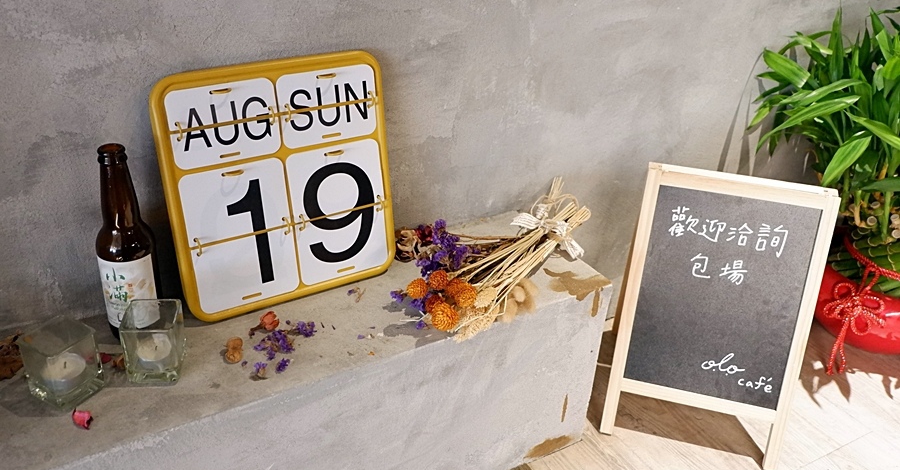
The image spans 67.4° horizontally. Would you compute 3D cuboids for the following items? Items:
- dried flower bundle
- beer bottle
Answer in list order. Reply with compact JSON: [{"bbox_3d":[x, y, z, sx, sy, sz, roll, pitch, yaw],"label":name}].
[{"bbox_3d":[0.067,0.003,1.011,0.235,0.080,0.400,22,31,33],"label":"dried flower bundle"},{"bbox_3d":[-0.365,0.013,0.761,0.061,0.230,0.061,-10,28,-25],"label":"beer bottle"}]

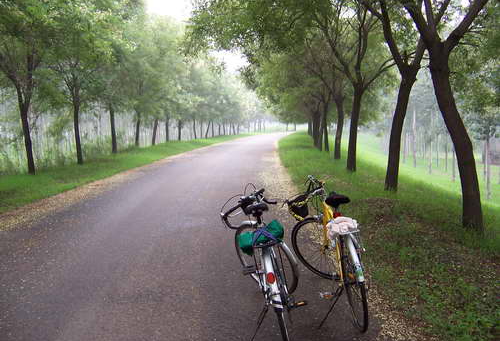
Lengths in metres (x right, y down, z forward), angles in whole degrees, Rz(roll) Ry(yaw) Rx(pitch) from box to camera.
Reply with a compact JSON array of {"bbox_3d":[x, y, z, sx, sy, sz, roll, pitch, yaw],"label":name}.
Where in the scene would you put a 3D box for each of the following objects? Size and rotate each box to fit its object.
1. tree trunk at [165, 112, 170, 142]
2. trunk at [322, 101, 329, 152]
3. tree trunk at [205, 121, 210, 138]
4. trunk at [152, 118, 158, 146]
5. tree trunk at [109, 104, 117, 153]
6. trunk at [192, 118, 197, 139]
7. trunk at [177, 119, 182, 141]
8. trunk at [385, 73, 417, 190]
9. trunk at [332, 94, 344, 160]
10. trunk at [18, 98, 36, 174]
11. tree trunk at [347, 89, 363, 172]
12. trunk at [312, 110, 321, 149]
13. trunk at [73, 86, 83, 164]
[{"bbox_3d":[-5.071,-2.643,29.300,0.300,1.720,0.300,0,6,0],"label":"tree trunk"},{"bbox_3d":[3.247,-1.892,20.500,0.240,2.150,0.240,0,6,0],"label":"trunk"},{"bbox_3d":[-3.872,-3.711,43.427,0.450,1.498,0.380,0,6,0],"label":"tree trunk"},{"bbox_3d":[-5.831,-2.404,29.416,0.330,1.722,0.280,0,6,0],"label":"trunk"},{"bbox_3d":[-5.682,-1.694,19.700,0.290,1.980,0.290,0,6,0],"label":"tree trunk"},{"bbox_3d":[-4.308,-3.260,37.000,0.280,1.710,0.280,0,6,0],"label":"trunk"},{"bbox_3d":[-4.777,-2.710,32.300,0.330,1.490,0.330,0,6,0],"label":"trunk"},{"bbox_3d":[3.338,-0.844,10.574,0.620,2.576,0.420,0,6,0],"label":"trunk"},{"bbox_3d":[3.725,-1.843,20.064,0.460,2.766,0.350,0,6,0],"label":"trunk"},{"bbox_3d":[-6.578,-0.989,14.092,0.460,2.198,0.320,0,6,0],"label":"trunk"},{"bbox_3d":[3.239,-1.229,14.776,0.450,2.533,0.340,0,6,0],"label":"tree trunk"},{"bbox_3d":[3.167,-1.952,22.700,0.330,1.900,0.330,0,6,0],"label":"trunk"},{"bbox_3d":[-6.282,-1.591,17.361,0.340,2.829,0.280,0,6,0],"label":"trunk"}]

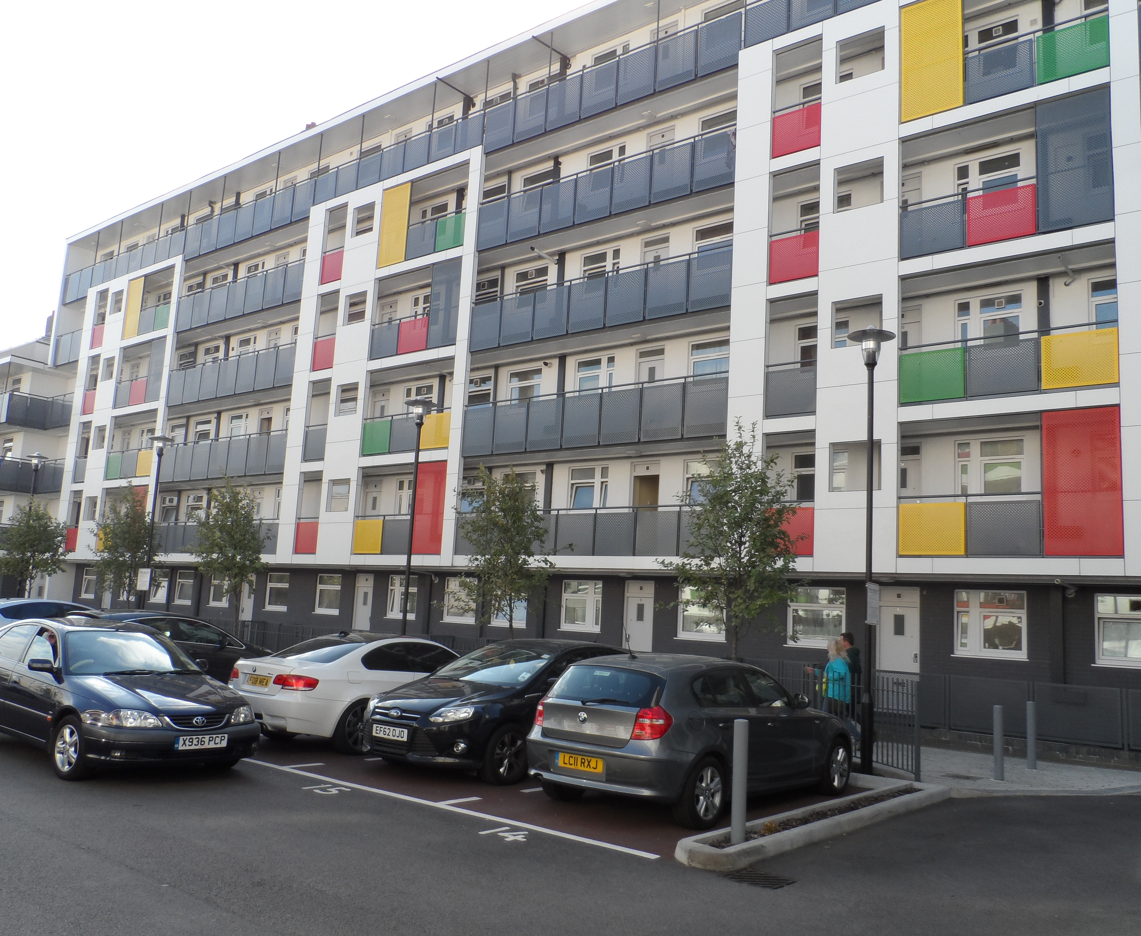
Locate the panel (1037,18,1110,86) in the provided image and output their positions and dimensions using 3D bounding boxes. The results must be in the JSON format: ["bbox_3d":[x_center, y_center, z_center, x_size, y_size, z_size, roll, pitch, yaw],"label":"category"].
[{"bbox_3d":[9.073,-7.532,16.946,1.159,0.956,0.050,-4,-11,38],"label":"panel"}]

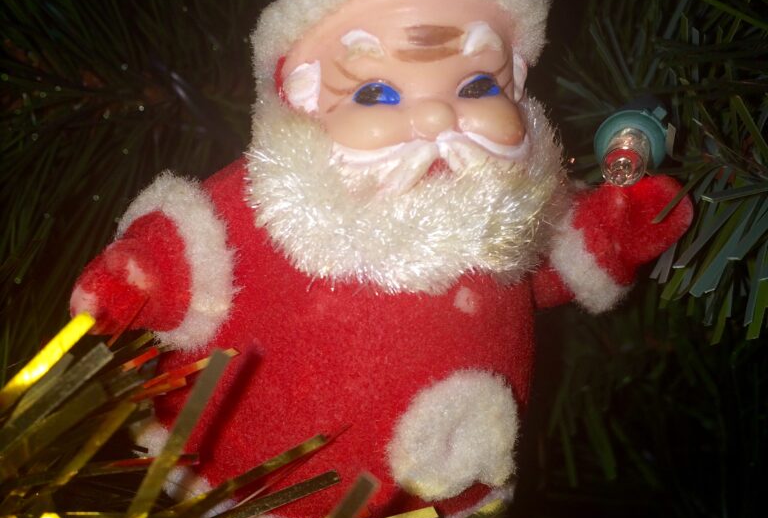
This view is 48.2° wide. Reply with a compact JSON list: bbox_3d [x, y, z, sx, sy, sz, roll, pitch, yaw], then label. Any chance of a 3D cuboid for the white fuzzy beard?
[{"bbox_3d":[0.004,-0.011,0.130,0.049,0.035,0.032,-1,3,-14],"label":"white fuzzy beard"}]

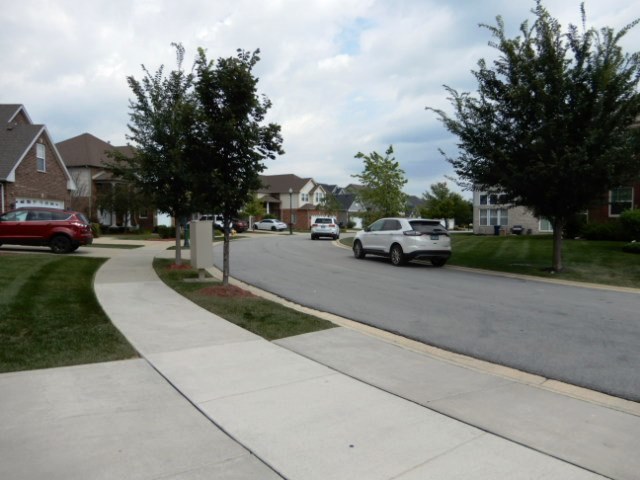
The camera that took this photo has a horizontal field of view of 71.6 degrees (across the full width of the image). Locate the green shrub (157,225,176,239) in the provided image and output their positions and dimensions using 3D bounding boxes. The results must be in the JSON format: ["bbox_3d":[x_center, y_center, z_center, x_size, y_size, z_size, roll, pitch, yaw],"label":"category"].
[{"bbox_3d":[-9.793,-0.540,28.379,1.350,0.850,1.200,0,3,0],"label":"green shrub"}]

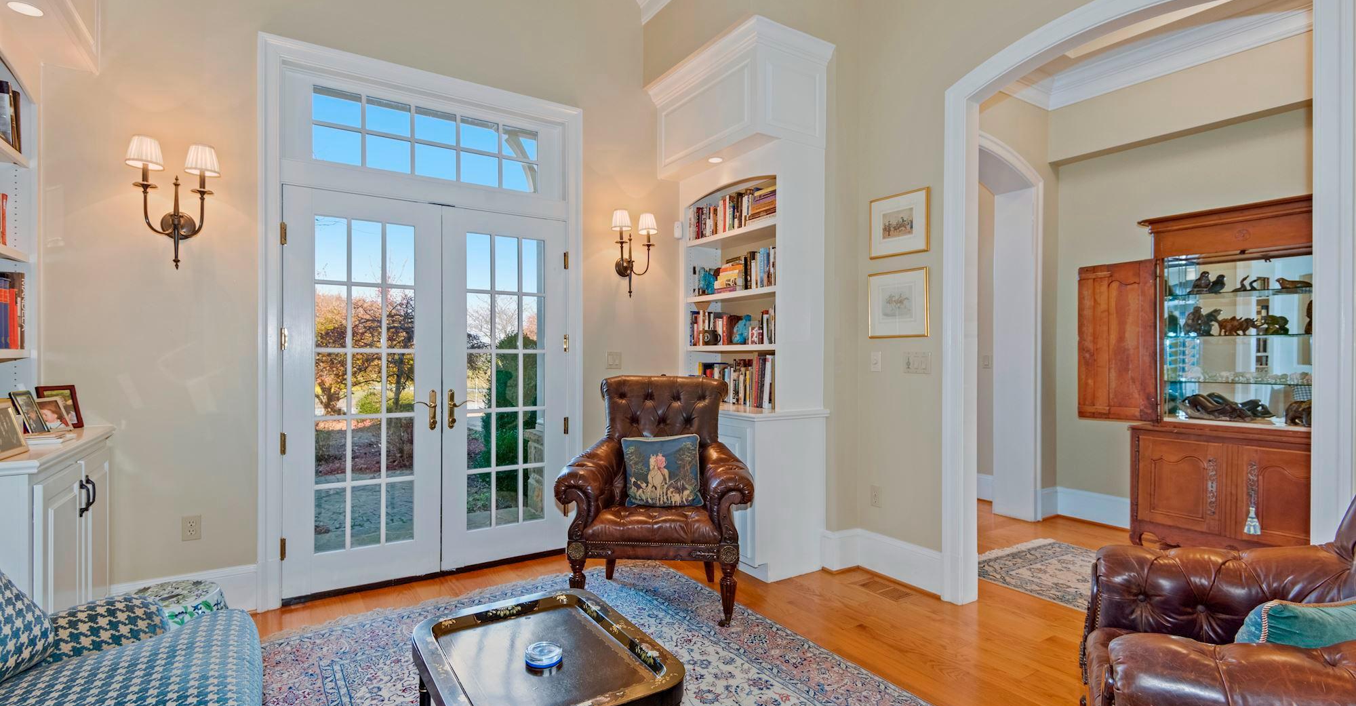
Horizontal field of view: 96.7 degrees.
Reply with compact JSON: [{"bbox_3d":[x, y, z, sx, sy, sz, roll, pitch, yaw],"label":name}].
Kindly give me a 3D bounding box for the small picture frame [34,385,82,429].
[{"bbox_3d":[-2.534,0.229,2.472,0.025,0.181,0.145,-12,1,-3],"label":"small picture frame"}]

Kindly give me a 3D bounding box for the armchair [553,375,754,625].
[{"bbox_3d":[-0.095,0.676,3.109,0.920,1.102,0.790,0,0,3],"label":"armchair"}]

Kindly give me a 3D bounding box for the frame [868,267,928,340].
[{"bbox_3d":[1.199,-0.262,3.288,0.026,0.365,0.389,0,0,-32],"label":"frame"}]

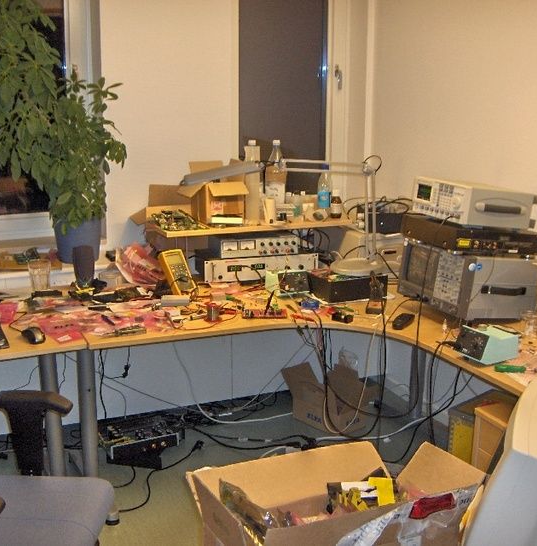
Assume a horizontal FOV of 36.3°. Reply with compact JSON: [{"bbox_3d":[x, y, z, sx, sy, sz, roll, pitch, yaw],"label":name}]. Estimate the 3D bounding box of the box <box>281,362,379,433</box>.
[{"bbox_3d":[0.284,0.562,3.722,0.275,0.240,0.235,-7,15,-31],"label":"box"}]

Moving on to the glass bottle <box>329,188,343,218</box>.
[{"bbox_3d":[0.290,-0.292,3.452,0.045,0.116,0.045,1,13,5],"label":"glass bottle"}]

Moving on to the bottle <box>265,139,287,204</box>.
[{"bbox_3d":[0.034,-0.381,3.361,0.088,0.325,0.088,0,13,1],"label":"bottle"}]

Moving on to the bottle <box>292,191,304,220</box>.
[{"bbox_3d":[0.128,-0.281,3.390,0.050,0.108,0.050,-5,14,-22],"label":"bottle"}]

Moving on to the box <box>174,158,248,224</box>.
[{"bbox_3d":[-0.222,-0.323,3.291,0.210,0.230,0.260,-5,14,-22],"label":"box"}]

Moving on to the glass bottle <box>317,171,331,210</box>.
[{"bbox_3d":[0.243,-0.357,3.504,0.061,0.219,0.061,1,13,4],"label":"glass bottle"}]

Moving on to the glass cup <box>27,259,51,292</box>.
[{"bbox_3d":[-0.827,0.010,2.947,0.085,0.118,0.085,-5,14,-22],"label":"glass cup"}]

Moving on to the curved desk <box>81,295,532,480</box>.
[{"bbox_3d":[0.298,0.510,2.676,1.705,0.730,1.770,-5,14,-22],"label":"curved desk"}]

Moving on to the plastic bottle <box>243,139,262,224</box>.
[{"bbox_3d":[-0.061,-0.361,3.254,0.064,0.331,0.068,0,13,-1],"label":"plastic bottle"}]

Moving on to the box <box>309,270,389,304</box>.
[{"bbox_3d":[0.281,0.036,2.931,0.230,0.082,0.195,-5,14,-22],"label":"box"}]

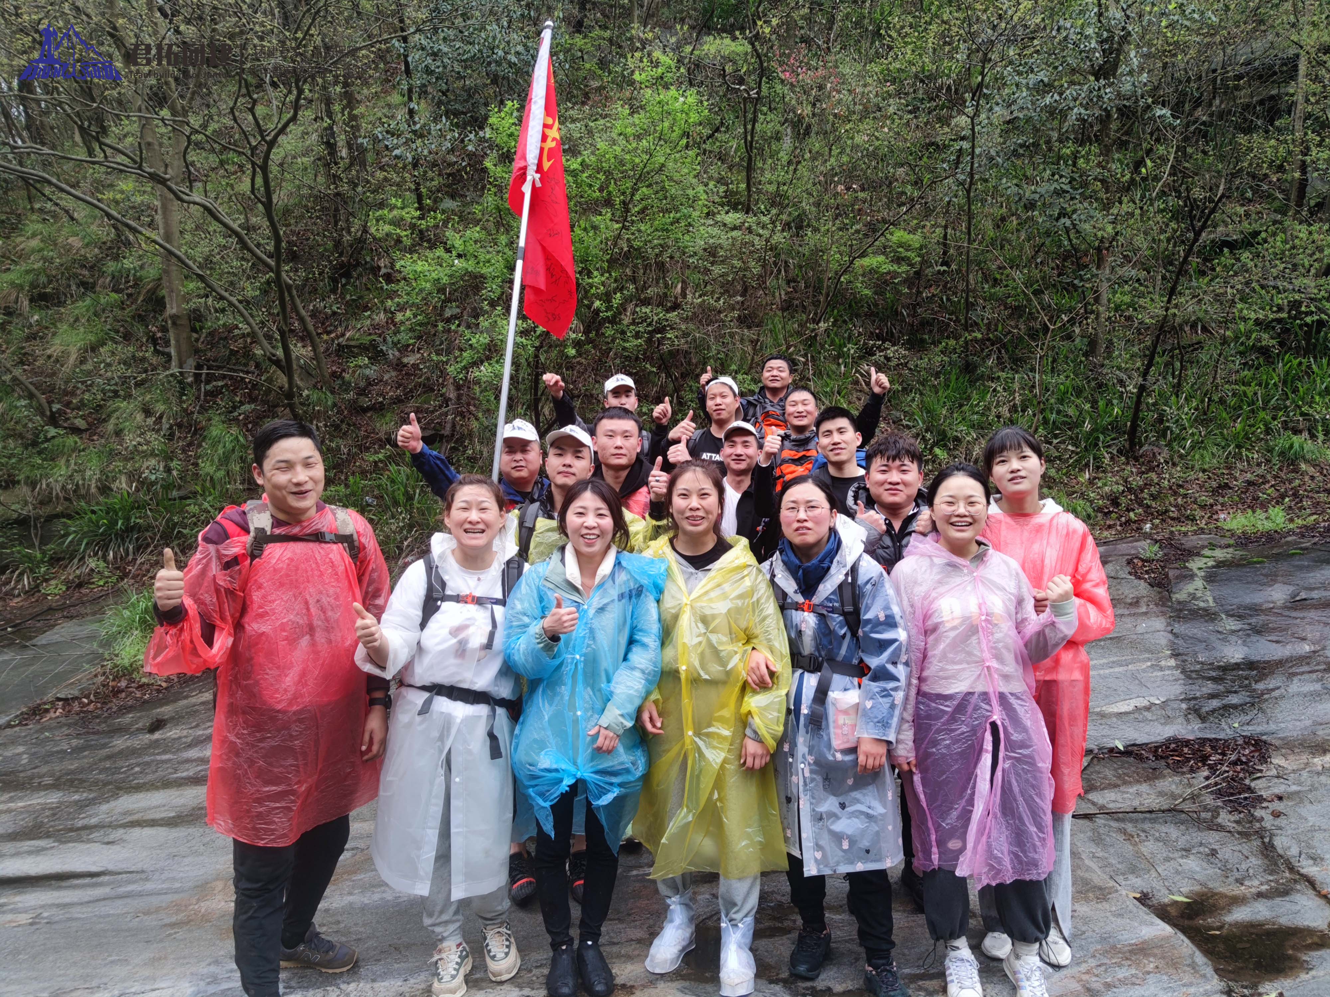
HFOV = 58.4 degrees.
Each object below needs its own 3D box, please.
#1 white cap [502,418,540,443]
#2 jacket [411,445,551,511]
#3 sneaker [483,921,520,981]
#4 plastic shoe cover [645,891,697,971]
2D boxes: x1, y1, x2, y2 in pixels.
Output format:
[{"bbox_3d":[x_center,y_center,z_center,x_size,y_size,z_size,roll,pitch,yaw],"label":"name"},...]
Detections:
[{"bbox_3d":[-0.545,-0.255,4.460,0.175,0.130,0.250,0,1,-2],"label":"white cap"},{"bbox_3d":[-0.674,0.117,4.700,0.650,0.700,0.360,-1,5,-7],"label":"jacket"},{"bbox_3d":[-0.513,1.387,3.720,0.100,0.115,0.265,-3,8,-19],"label":"sneaker"},{"bbox_3d":[0.021,1.343,3.780,0.110,0.190,0.280,4,9,28],"label":"plastic shoe cover"}]

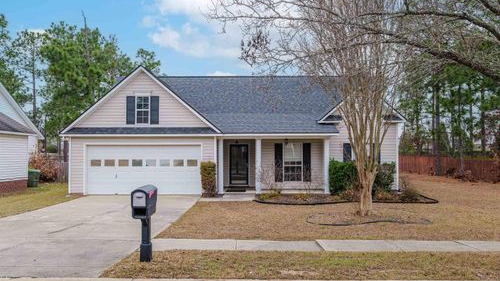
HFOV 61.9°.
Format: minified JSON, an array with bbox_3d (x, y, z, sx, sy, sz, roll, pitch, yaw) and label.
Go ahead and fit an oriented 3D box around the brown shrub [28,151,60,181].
[{"bbox_3d":[-13.300,1.740,26.800,2.050,1.930,1.900,0,-2,0],"label":"brown shrub"}]

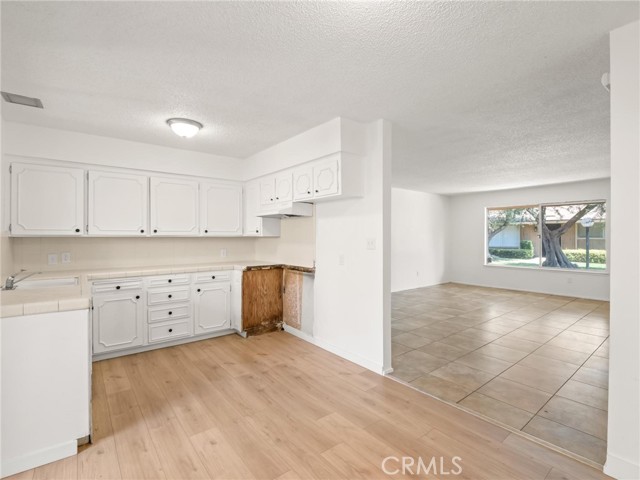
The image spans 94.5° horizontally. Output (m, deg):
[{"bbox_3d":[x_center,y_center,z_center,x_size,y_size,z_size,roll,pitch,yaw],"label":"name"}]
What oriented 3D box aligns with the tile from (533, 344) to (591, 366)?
[{"bbox_3d":[2.734,1.306,3.357,0.444,0.010,0.444,0,1,-38],"label":"tile"}]

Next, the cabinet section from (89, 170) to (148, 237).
[{"bbox_3d":[-2.367,-0.399,3.484,0.564,0.716,0.320,0,1,-37],"label":"cabinet section"}]

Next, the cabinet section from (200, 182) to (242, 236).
[{"bbox_3d":[-1.435,-0.406,4.183,0.576,0.713,0.320,0,1,-37],"label":"cabinet section"}]

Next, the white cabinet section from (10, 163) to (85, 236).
[{"bbox_3d":[-2.842,-0.393,3.128,0.555,0.713,0.320,0,1,-37],"label":"white cabinet section"}]

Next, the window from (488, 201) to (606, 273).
[{"bbox_3d":[5.236,-0.070,7.059,0.100,1.547,2.414,0,1,-38],"label":"window"}]

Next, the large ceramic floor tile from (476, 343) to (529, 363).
[{"bbox_3d":[2.106,1.305,3.436,0.444,0.010,0.444,0,1,-38],"label":"large ceramic floor tile"}]

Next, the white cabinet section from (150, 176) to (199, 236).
[{"bbox_3d":[-1.903,-0.404,3.832,0.555,0.718,0.320,0,1,-37],"label":"white cabinet section"}]

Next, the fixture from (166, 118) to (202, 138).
[{"bbox_3d":[-1.379,-1.120,3.034,0.340,0.130,0.340,0,1,-38],"label":"fixture"}]

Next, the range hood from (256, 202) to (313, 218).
[{"bbox_3d":[-0.504,-0.374,3.894,0.470,0.145,0.755,0,1,-38],"label":"range hood"}]

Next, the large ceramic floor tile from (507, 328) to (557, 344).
[{"bbox_3d":[2.813,1.300,3.985,0.444,0.010,0.444,0,1,-38],"label":"large ceramic floor tile"}]

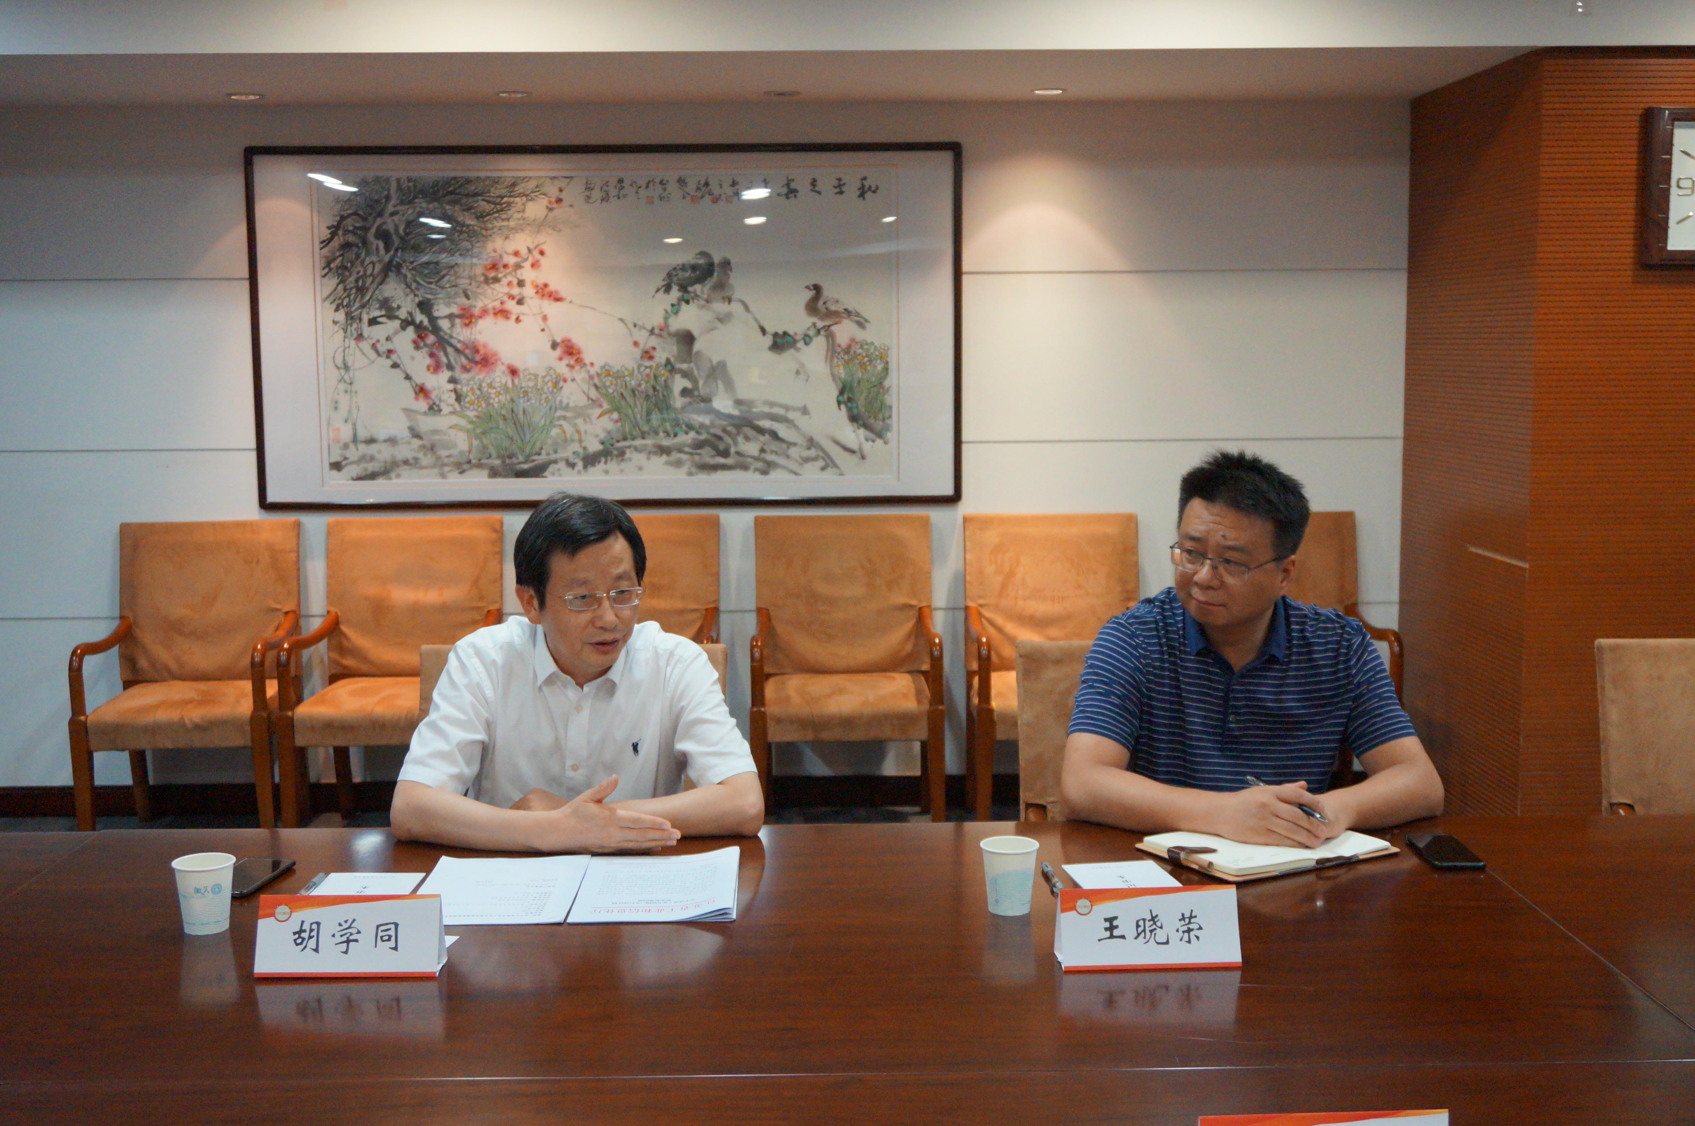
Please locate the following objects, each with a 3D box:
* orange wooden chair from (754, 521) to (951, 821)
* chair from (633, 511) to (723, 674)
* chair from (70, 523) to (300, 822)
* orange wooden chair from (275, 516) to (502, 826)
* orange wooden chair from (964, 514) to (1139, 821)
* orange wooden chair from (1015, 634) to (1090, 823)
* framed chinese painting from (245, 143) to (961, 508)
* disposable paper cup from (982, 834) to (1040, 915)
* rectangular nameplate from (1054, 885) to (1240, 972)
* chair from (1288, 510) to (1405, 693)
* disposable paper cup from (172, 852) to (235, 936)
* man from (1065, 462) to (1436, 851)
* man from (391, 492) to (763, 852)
[{"bbox_3d":[-0.005,0.355,5.619,0.565,0.952,0.600,-1,7,-1],"label":"orange wooden chair"},{"bbox_3d":[-0.659,0.349,5.598,0.575,0.945,0.610,-1,7,-1],"label":"chair"},{"bbox_3d":[-1.927,0.373,5.575,0.565,0.952,0.600,-1,7,-5],"label":"chair"},{"bbox_3d":[-1.329,0.353,5.590,0.575,0.945,0.610,-1,7,-3],"label":"orange wooden chair"},{"bbox_3d":[0.640,0.339,5.613,0.575,0.945,0.610,-1,7,-1],"label":"orange wooden chair"},{"bbox_3d":[0.576,0.639,3.117,0.565,0.952,0.600,-1,7,-1],"label":"orange wooden chair"},{"bbox_3d":[-0.741,-0.730,5.829,2.180,1.102,0.040,-1,7,-1],"label":"framed chinese painting"},{"bbox_3d":[0.202,0.389,2.327,0.075,0.087,0.075,0,7,0],"label":"disposable paper cup"},{"bbox_3d":[0.342,0.411,2.142,0.203,0.082,0.070,-1,7,-4],"label":"rectangular nameplate"},{"bbox_3d":[1.306,0.343,5.648,0.565,0.952,0.600,0,7,2],"label":"chair"},{"bbox_3d":[-0.779,0.402,2.276,0.075,0.087,0.075,-1,7,-1],"label":"disposable paper cup"},{"bbox_3d":[0.617,0.474,2.950,0.580,1.280,0.760,0,7,3],"label":"man"},{"bbox_3d":[-0.395,0.522,2.860,0.550,1.255,0.700,-1,7,-7],"label":"man"}]

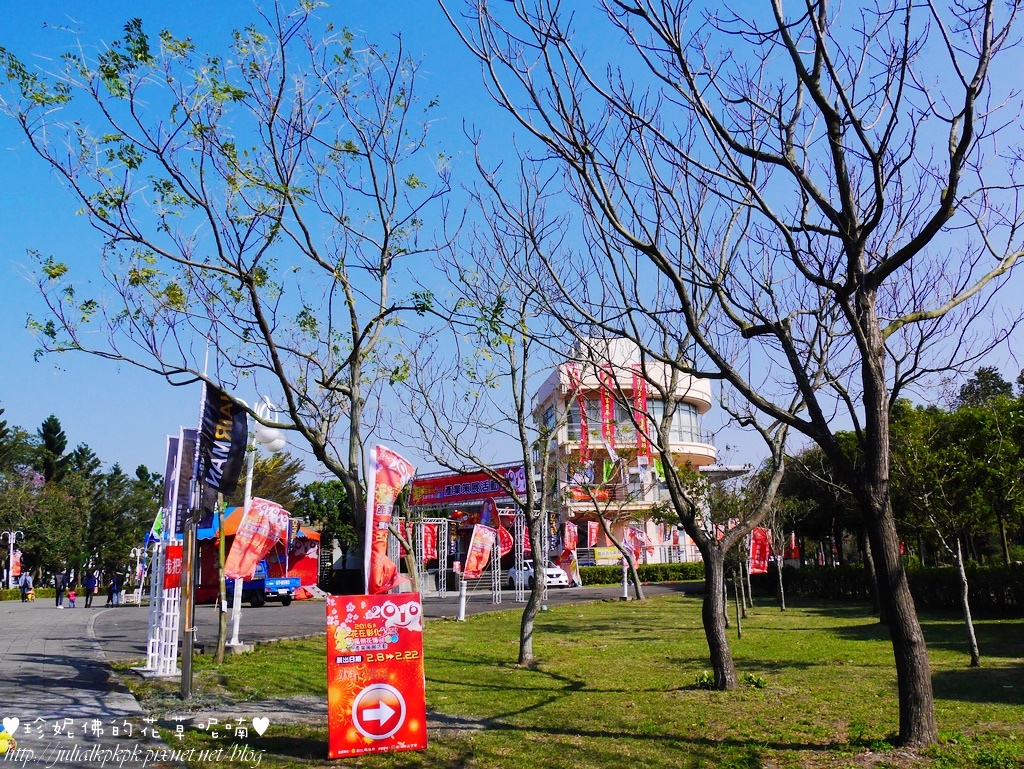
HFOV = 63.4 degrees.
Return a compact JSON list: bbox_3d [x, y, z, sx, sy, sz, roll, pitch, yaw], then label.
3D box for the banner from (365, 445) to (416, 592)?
[{"bbox_3d":[-1.246,1.405,8.500,0.530,1.550,0.250,3,-13,-18],"label":"banner"}]

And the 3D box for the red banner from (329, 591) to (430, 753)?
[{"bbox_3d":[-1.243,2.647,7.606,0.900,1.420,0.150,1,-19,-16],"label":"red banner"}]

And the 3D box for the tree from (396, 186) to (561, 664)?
[{"bbox_3d":[-0.585,0.523,15.457,3.200,8.955,3.000,0,-13,0],"label":"tree"}]

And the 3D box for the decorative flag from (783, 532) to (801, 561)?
[{"bbox_3d":[16.021,9.257,47.500,0.850,1.580,0.250,0,-12,-6],"label":"decorative flag"}]

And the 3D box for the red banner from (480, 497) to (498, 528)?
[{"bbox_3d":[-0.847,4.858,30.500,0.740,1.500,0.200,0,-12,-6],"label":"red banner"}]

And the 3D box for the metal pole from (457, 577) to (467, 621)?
[{"bbox_3d":[-1.415,6.137,23.600,0.170,1.130,0.170,-1,-12,0],"label":"metal pole"}]

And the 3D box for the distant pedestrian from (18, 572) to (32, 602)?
[{"bbox_3d":[-25.554,10.633,43.529,0.620,1.582,0.420,3,-13,-14],"label":"distant pedestrian"}]

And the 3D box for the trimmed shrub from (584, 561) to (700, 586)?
[{"bbox_3d":[7.764,11.262,49.300,7.800,1.100,1.000,3,-13,-20],"label":"trimmed shrub"}]

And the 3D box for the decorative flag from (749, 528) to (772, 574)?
[{"bbox_3d":[9.693,6.515,32.358,0.820,1.761,0.250,-1,-13,3],"label":"decorative flag"}]

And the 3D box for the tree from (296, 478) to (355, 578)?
[{"bbox_3d":[-10.828,8.747,48.254,4.000,6.306,3.800,0,-13,0],"label":"tree"}]

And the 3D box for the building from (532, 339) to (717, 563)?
[{"bbox_3d":[7.875,5.672,59.072,11.000,16.000,10.500,1,-12,-8],"label":"building"}]

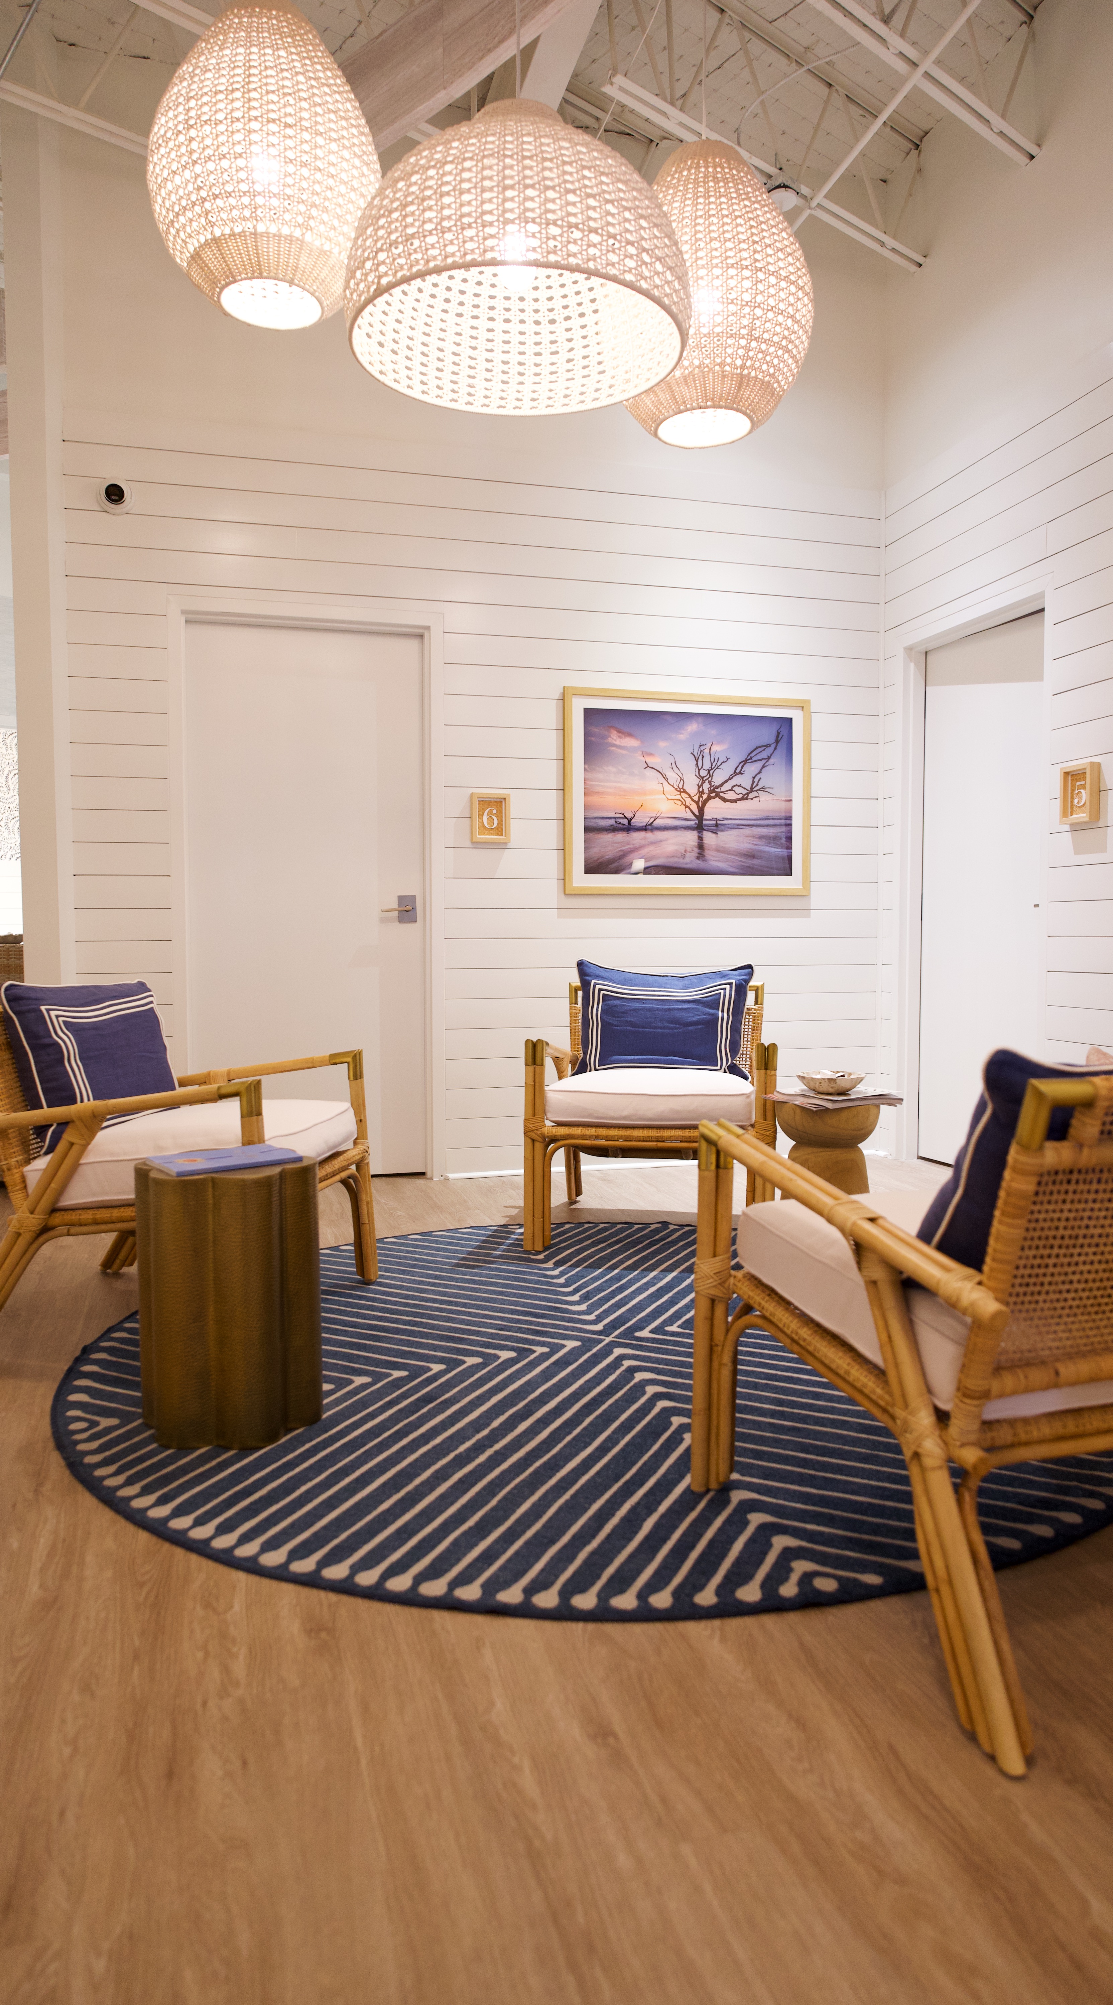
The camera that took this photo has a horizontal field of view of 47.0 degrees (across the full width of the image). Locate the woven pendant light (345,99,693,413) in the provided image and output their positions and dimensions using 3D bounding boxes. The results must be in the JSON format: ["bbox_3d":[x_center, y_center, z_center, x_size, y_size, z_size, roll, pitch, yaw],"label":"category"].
[{"bbox_3d":[-0.074,-1.482,2.488,0.670,0.419,0.670,-1,3,-15],"label":"woven pendant light"}]

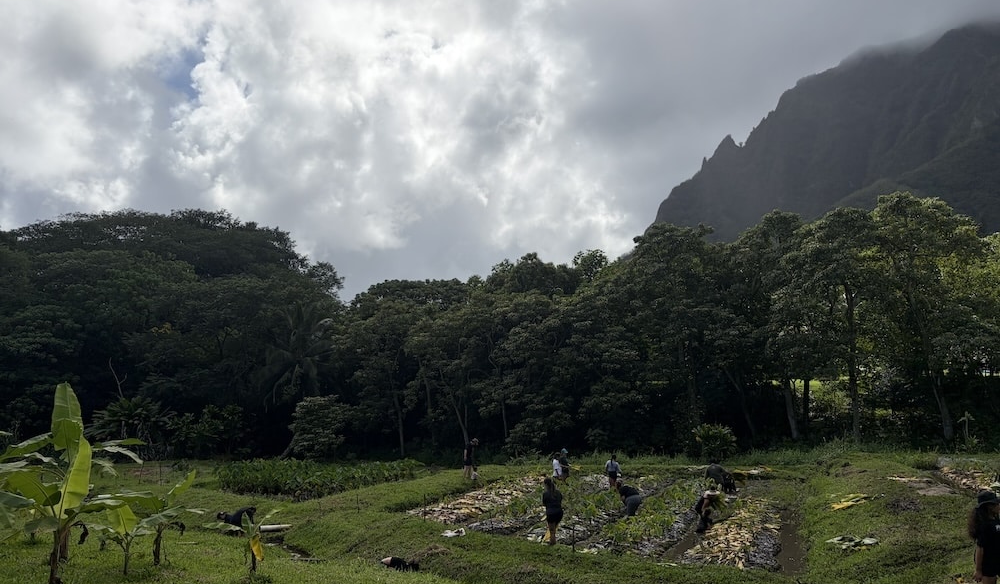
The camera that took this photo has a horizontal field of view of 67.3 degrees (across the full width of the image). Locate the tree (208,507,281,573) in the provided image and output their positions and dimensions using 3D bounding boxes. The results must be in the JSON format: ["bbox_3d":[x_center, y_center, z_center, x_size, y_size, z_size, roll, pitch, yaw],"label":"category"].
[{"bbox_3d":[-4.626,4.500,13.600,1.250,1.150,1.100,1,-9,-8],"label":"tree"}]

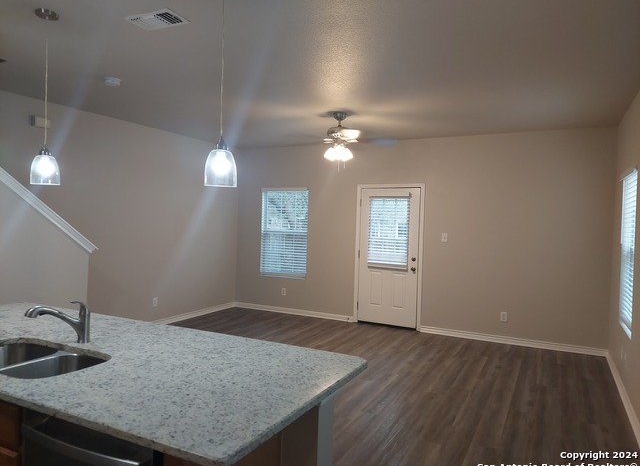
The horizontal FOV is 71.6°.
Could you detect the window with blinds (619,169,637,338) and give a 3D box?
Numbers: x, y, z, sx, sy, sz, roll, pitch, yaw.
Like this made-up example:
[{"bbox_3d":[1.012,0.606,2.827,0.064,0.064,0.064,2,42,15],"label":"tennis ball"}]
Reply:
[{"bbox_3d":[3.004,0.189,4.327,0.100,1.504,0.893,3,2,28],"label":"window with blinds"}]

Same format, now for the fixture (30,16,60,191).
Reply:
[{"bbox_3d":[-1.659,-0.806,2.697,0.160,1.026,0.160,3,2,28],"label":"fixture"}]

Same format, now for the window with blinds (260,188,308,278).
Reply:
[{"bbox_3d":[-0.601,0.002,7.440,0.910,1.510,0.100,3,2,28],"label":"window with blinds"}]

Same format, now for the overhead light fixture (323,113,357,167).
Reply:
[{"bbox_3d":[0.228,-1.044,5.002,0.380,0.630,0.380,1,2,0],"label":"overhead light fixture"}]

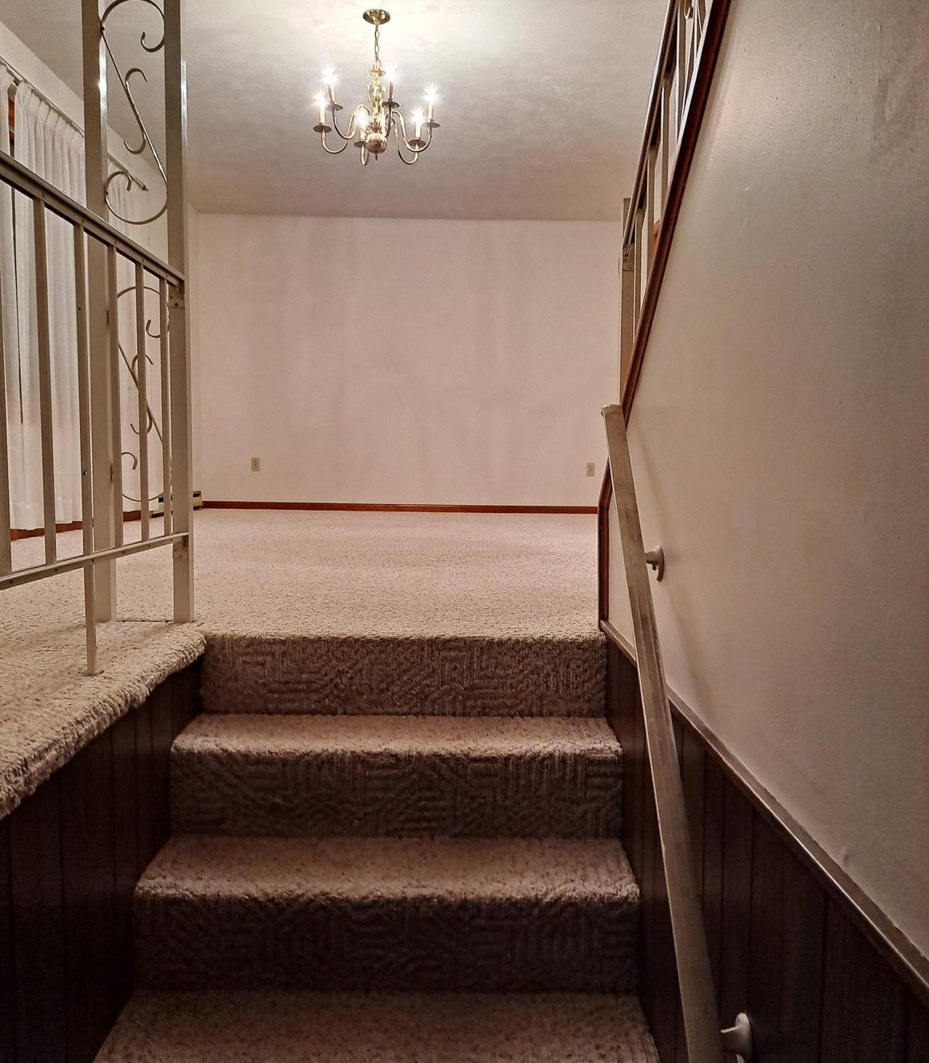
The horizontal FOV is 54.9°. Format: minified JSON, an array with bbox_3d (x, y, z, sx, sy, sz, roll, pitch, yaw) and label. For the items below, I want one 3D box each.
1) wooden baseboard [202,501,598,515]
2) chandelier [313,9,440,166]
[{"bbox_3d":[-0.504,-0.196,7.502,3.420,0.066,0.016,0,4,-1],"label":"wooden baseboard"},{"bbox_3d":[-0.400,-2.019,4.082,0.585,0.635,0.585,0,4,-1],"label":"chandelier"}]

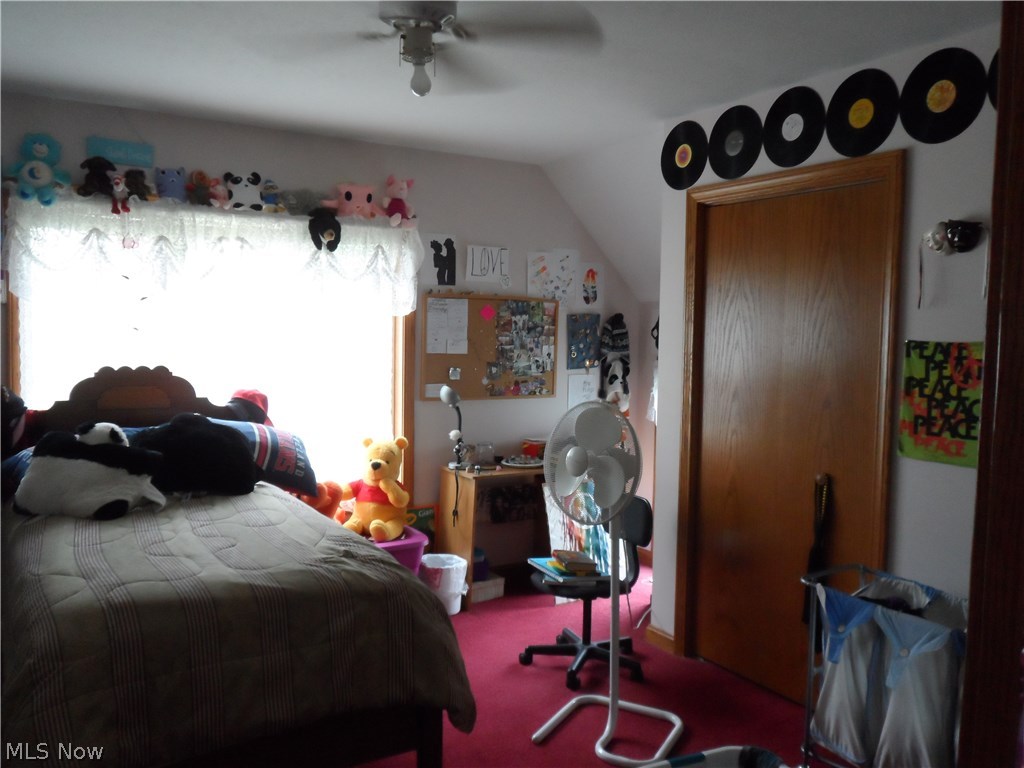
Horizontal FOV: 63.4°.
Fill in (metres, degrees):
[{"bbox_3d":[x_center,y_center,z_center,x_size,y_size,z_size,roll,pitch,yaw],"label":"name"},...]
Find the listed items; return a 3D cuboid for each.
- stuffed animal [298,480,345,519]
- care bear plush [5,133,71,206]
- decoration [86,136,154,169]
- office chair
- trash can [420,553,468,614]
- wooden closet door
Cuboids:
[{"bbox_3d":[-0.910,0.596,3.978,0.197,0.248,0.220,-2,5,-32],"label":"stuffed animal"},{"bbox_3d":[-1.989,-0.899,3.472,0.255,0.295,0.180,-2,5,-32],"label":"care bear plush"},{"bbox_3d":[-1.756,-1.041,3.724,0.270,0.105,0.015,-2,5,-32],"label":"decoration"},{"bbox_3d":[0.376,0.898,3.714,0.570,0.735,0.530,-3,5,-38],"label":"office chair"},{"bbox_3d":[-0.358,1.067,4.393,0.243,0.262,0.243,1,4,0],"label":"trash can"},{"bbox_3d":[1.072,0.225,3.355,0.080,2.123,1.046,-2,5,-32],"label":"wooden closet door"}]

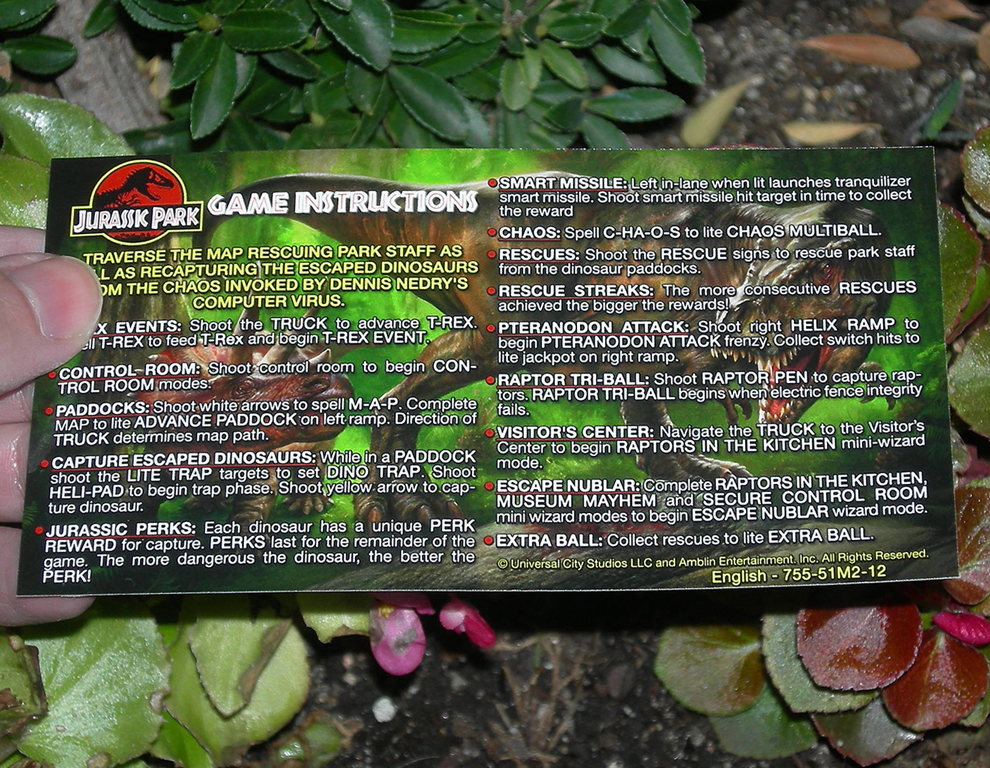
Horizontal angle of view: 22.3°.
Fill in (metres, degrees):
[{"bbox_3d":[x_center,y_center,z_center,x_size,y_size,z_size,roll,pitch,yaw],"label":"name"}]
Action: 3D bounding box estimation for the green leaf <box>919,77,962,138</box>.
[{"bbox_3d":[0.097,-0.059,0.545,0.005,0.004,0.017,24,60,7],"label":"green leaf"}]

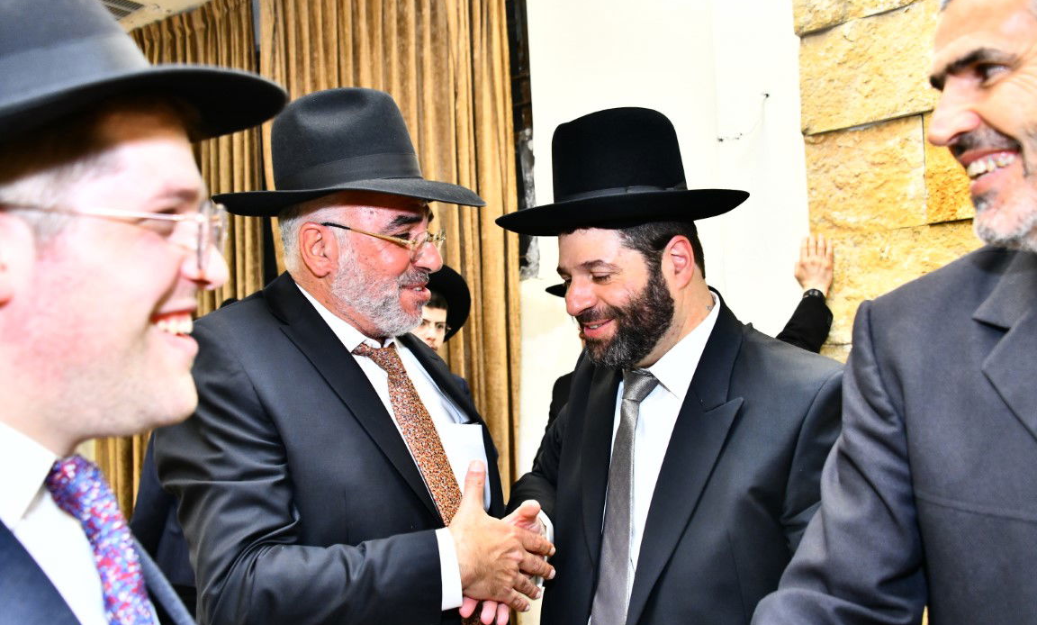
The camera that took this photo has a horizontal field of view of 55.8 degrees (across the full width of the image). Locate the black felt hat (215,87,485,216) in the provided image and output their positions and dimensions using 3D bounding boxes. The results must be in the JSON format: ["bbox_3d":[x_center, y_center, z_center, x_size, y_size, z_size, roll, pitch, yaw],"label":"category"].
[{"bbox_3d":[-0.221,-0.208,1.280,0.350,0.150,0.310,0,2,15],"label":"black felt hat"}]

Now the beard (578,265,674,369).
[{"bbox_3d":[0.135,0.008,1.280,0.110,0.135,0.145,-20,10,-30],"label":"beard"}]

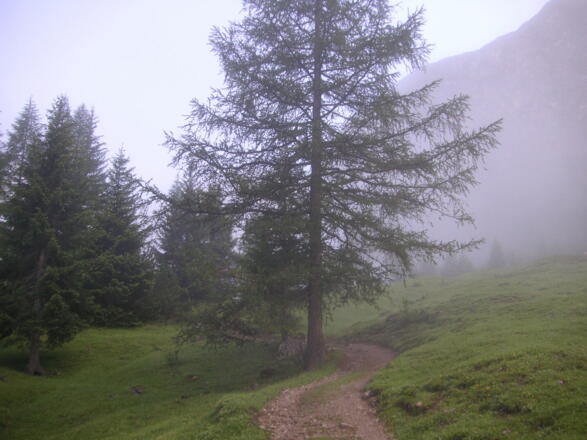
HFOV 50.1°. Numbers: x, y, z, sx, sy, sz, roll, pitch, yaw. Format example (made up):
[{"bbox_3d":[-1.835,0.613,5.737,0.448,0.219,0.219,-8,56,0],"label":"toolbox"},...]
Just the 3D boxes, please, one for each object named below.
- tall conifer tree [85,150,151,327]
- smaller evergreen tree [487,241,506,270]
[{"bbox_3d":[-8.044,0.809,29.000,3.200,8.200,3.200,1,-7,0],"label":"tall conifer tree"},{"bbox_3d":[34.950,5.991,108.000,3.500,5.000,3.500,1,-7,0],"label":"smaller evergreen tree"}]

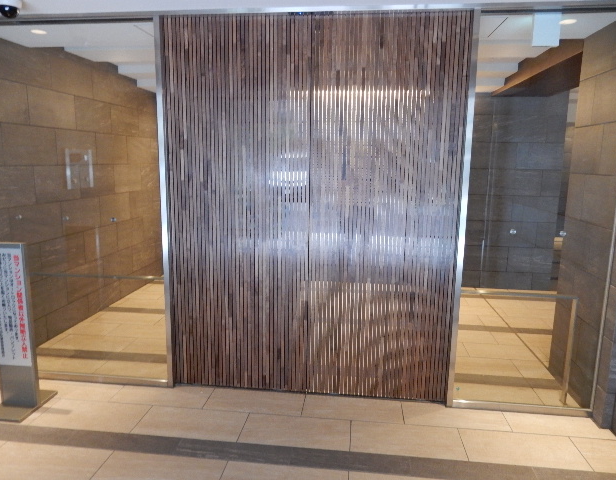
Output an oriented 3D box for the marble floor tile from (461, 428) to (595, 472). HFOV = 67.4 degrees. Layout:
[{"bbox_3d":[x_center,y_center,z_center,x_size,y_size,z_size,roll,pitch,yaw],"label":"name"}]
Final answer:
[{"bbox_3d":[1.133,1.115,2.457,0.600,0.015,0.291,2,10,6],"label":"marble floor tile"}]

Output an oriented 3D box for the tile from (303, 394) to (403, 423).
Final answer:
[{"bbox_3d":[0.275,1.038,2.825,0.600,0.015,0.265,2,10,6],"label":"tile"}]

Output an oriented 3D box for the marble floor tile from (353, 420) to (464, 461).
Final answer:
[{"bbox_3d":[0.535,1.096,2.522,0.600,0.015,0.291,2,10,6],"label":"marble floor tile"}]

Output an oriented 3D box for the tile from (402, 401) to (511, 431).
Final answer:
[{"bbox_3d":[0.872,1.058,2.753,0.600,0.015,0.250,2,10,6],"label":"tile"}]

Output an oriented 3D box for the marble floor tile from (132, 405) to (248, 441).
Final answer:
[{"bbox_3d":[-0.661,1.058,2.653,0.600,0.015,0.291,2,10,6],"label":"marble floor tile"}]

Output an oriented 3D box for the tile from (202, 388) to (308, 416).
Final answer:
[{"bbox_3d":[-0.323,1.018,2.891,0.600,0.015,0.265,2,10,6],"label":"tile"}]

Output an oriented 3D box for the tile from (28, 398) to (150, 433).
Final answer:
[{"bbox_3d":[-1.259,1.039,2.718,0.600,0.015,0.291,2,10,6],"label":"tile"}]

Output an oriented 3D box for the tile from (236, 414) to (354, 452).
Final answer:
[{"bbox_3d":[-0.063,1.077,2.587,0.600,0.015,0.291,2,10,6],"label":"tile"}]

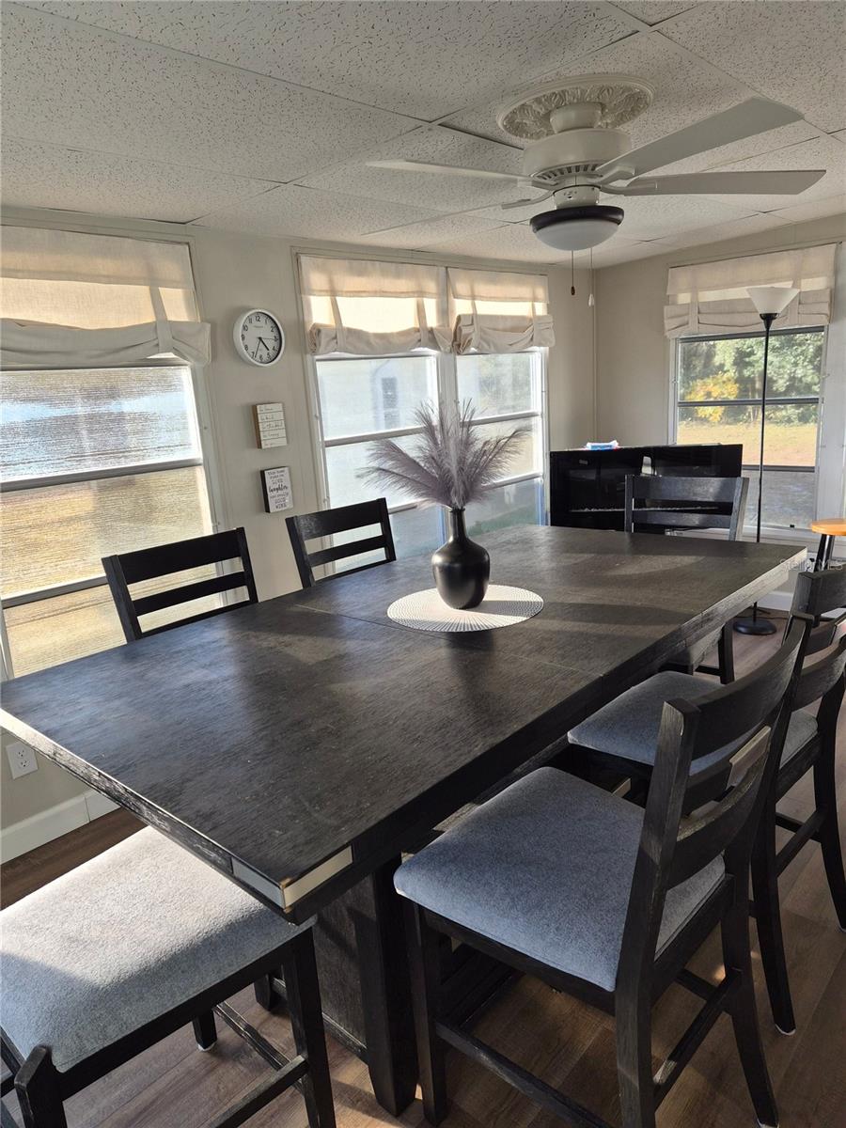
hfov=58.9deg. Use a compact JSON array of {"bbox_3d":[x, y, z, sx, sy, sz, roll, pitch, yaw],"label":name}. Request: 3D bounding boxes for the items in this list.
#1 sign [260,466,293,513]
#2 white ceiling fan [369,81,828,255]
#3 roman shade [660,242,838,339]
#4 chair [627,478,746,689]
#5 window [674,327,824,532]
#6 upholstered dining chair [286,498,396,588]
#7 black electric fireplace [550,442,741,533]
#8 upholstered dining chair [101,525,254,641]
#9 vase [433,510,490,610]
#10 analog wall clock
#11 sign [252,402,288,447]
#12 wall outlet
[{"bbox_3d":[-0.621,-0.316,3.188,0.032,0.183,0.125,8,18,42],"label":"sign"},{"bbox_3d":[0.394,-0.996,1.948,1.280,0.345,1.280,8,18,42],"label":"white ceiling fan"},{"bbox_3d":[1.820,-1.525,4.229,0.920,0.420,0.090,8,18,42],"label":"roman shade"},{"bbox_3d":[0.893,0.233,2.835,0.480,1.060,0.570,7,17,38],"label":"chair"},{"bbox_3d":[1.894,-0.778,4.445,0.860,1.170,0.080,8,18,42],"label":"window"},{"bbox_3d":[-0.067,0.340,2.674,0.570,1.060,0.480,9,19,44],"label":"upholstered dining chair"},{"bbox_3d":[1.355,-0.467,4.606,1.100,0.495,0.140,0,14,13],"label":"black electric fireplace"},{"bbox_3d":[-0.514,0.476,2.236,0.570,1.060,0.480,8,18,42],"label":"upholstered dining chair"},{"bbox_3d":[0.082,-0.017,1.918,0.150,0.254,0.150,-4,13,1],"label":"vase"},{"bbox_3d":[-0.661,-0.912,3.035,0.047,0.220,0.216,8,18,42],"label":"analog wall clock"},{"bbox_3d":[-0.637,-0.577,3.128,0.030,0.175,0.133,8,18,42],"label":"sign"},{"bbox_3d":[-1.361,0.664,2.551,0.012,0.120,0.080,8,18,42],"label":"wall outlet"}]

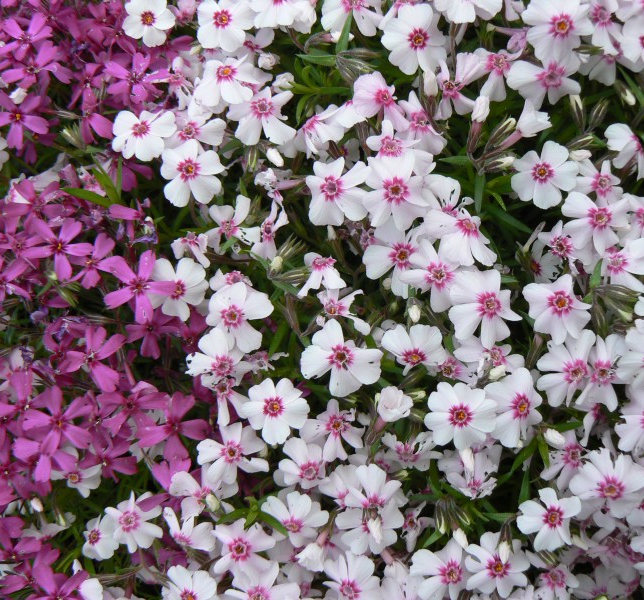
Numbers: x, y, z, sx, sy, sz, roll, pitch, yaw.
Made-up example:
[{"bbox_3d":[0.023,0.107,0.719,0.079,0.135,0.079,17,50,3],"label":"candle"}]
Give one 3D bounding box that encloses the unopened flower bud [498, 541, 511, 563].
[{"bbox_3d":[0.059,0.081,0.268,0.003,0.003,0.007,-1,38,12],"label":"unopened flower bud"}]

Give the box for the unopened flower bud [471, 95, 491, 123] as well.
[{"bbox_3d":[0.050,-0.060,0.262,0.005,0.009,0.005,11,24,0],"label":"unopened flower bud"}]

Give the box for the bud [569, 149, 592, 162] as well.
[{"bbox_3d":[0.082,-0.046,0.265,0.008,0.004,0.004,-9,77,15],"label":"bud"}]

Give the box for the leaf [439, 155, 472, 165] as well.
[{"bbox_3d":[0.046,-0.049,0.288,0.012,0.003,0.002,-3,9,-6],"label":"leaf"}]

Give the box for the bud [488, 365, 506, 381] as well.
[{"bbox_3d":[0.056,0.023,0.266,0.006,0.004,0.004,-31,55,29],"label":"bud"}]

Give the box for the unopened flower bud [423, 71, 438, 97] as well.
[{"bbox_3d":[0.036,-0.072,0.278,0.005,0.009,0.005,2,28,-1],"label":"unopened flower bud"}]

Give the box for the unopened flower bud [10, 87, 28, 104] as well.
[{"bbox_3d":[-0.100,-0.068,0.275,0.005,0.007,0.005,25,34,0],"label":"unopened flower bud"}]

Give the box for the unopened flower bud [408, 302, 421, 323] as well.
[{"bbox_3d":[0.029,0.004,0.264,0.004,0.004,0.007,-6,66,0],"label":"unopened flower bud"}]

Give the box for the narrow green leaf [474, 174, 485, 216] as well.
[{"bbox_3d":[0.054,-0.036,0.286,0.003,0.002,0.014,1,87,11],"label":"narrow green leaf"}]

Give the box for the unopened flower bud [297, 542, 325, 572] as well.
[{"bbox_3d":[-0.004,0.077,0.250,0.007,0.007,0.009,24,62,13],"label":"unopened flower bud"}]

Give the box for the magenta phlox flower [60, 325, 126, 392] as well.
[{"bbox_3d":[-0.071,0.018,0.260,0.021,0.007,0.022,-1,78,6],"label":"magenta phlox flower"}]

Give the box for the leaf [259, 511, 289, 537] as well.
[{"bbox_3d":[-0.015,0.068,0.254,0.011,0.002,0.003,39,68,11],"label":"leaf"}]

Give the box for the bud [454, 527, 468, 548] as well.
[{"bbox_3d":[0.044,0.075,0.262,0.004,0.004,0.008,-26,72,0],"label":"bud"}]

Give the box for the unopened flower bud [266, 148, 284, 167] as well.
[{"bbox_3d":[-0.016,-0.049,0.283,0.004,0.004,0.007,-36,80,3],"label":"unopened flower bud"}]

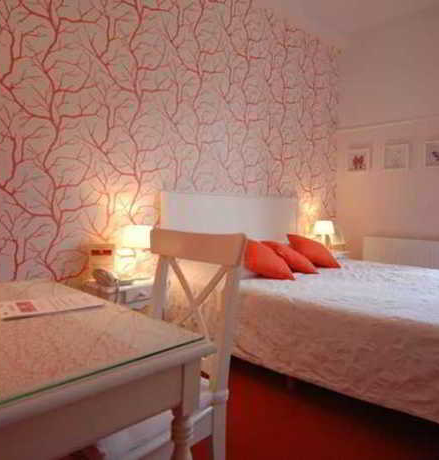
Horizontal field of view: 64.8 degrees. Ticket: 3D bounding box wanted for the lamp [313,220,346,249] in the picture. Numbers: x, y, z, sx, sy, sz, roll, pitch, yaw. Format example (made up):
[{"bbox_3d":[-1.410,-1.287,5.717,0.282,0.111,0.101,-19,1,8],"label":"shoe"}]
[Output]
[{"bbox_3d":[1.086,0.072,3.576,0.220,0.330,0.220,-3,4,-44],"label":"lamp"}]

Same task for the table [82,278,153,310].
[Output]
[{"bbox_3d":[-0.550,0.602,2.084,0.340,0.600,0.400,-3,4,-44],"label":"table"}]

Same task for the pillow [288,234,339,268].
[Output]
[{"bbox_3d":[0.798,0.172,2.966,0.420,0.140,0.420,-3,34,-44],"label":"pillow"}]

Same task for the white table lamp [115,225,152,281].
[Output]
[{"bbox_3d":[-0.497,0.138,2.107,0.220,0.330,0.220,0,3,0],"label":"white table lamp"}]

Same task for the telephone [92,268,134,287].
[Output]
[{"bbox_3d":[-0.589,0.270,1.942,0.200,0.080,0.160,2,3,35],"label":"telephone"}]

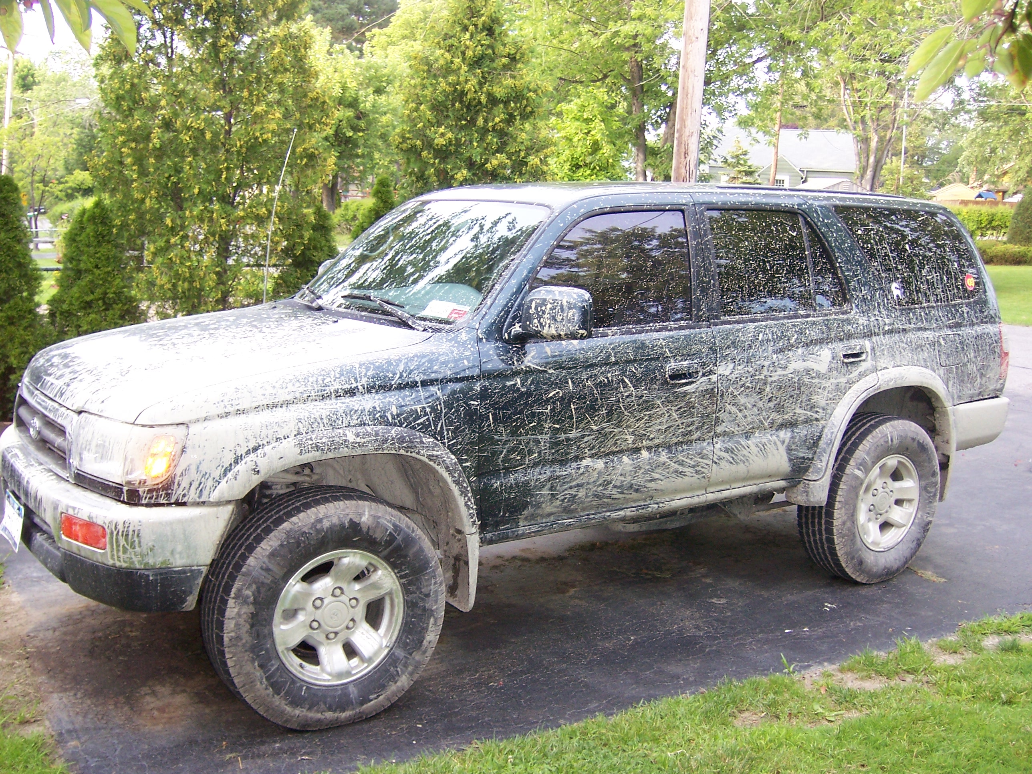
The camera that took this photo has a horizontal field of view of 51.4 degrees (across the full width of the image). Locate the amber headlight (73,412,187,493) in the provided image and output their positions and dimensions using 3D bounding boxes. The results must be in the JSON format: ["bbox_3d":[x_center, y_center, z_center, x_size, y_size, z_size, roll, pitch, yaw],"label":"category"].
[{"bbox_3d":[-1.130,0.181,3.153,0.250,0.178,0.355,-5,12,-34],"label":"amber headlight"}]

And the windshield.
[{"bbox_3d":[-0.388,-0.517,4.288,0.110,0.660,1.400,47,-18,-30],"label":"windshield"}]

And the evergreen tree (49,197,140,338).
[{"bbox_3d":[-3.617,-0.765,9.257,0.800,1.750,0.800,-3,10,-21],"label":"evergreen tree"}]

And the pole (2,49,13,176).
[{"bbox_3d":[-25.750,-12.280,54.185,0.280,9.710,0.280,8,10,-1],"label":"pole"}]

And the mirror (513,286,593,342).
[{"bbox_3d":[0.128,-0.248,3.579,0.150,0.175,0.220,-5,11,-33],"label":"mirror"}]

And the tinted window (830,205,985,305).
[{"bbox_3d":[1.812,-0.595,4.904,0.960,0.450,0.060,-5,-2,-33],"label":"tinted window"}]

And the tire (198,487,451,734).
[{"bbox_3d":[-0.604,0.706,3.463,0.775,0.775,0.270,-5,11,-31],"label":"tire"}]

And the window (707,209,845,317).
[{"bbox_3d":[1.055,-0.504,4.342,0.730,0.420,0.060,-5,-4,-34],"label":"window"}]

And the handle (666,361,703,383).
[{"bbox_3d":[0.636,-0.058,4.059,0.170,0.075,0.045,-5,8,-33],"label":"handle"}]

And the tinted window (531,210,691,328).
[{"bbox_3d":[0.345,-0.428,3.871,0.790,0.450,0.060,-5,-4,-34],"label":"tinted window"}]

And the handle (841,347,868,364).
[{"bbox_3d":[1.439,-0.137,4.560,0.172,0.072,0.045,-5,12,-34],"label":"handle"}]

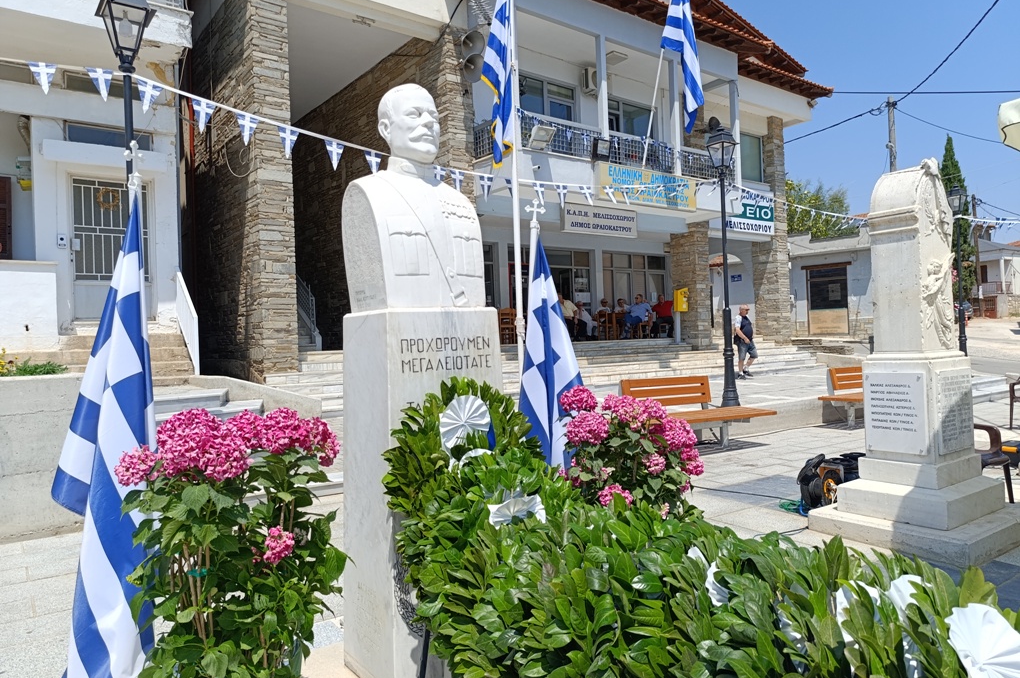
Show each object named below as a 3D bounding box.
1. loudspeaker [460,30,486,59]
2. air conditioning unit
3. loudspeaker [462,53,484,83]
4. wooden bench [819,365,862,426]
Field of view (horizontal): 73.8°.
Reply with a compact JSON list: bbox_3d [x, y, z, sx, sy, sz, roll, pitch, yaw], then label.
[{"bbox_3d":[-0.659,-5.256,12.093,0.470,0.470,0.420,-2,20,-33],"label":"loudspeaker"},{"bbox_3d":[1.983,-5.939,15.711,0.770,0.540,0.290,-2,0,-38],"label":"air conditioning unit"},{"bbox_3d":[-0.789,-5.147,12.920,0.540,0.540,0.460,-2,18,-38],"label":"loudspeaker"},{"bbox_3d":[5.920,0.898,10.750,2.050,0.860,0.820,-2,0,-22],"label":"wooden bench"}]

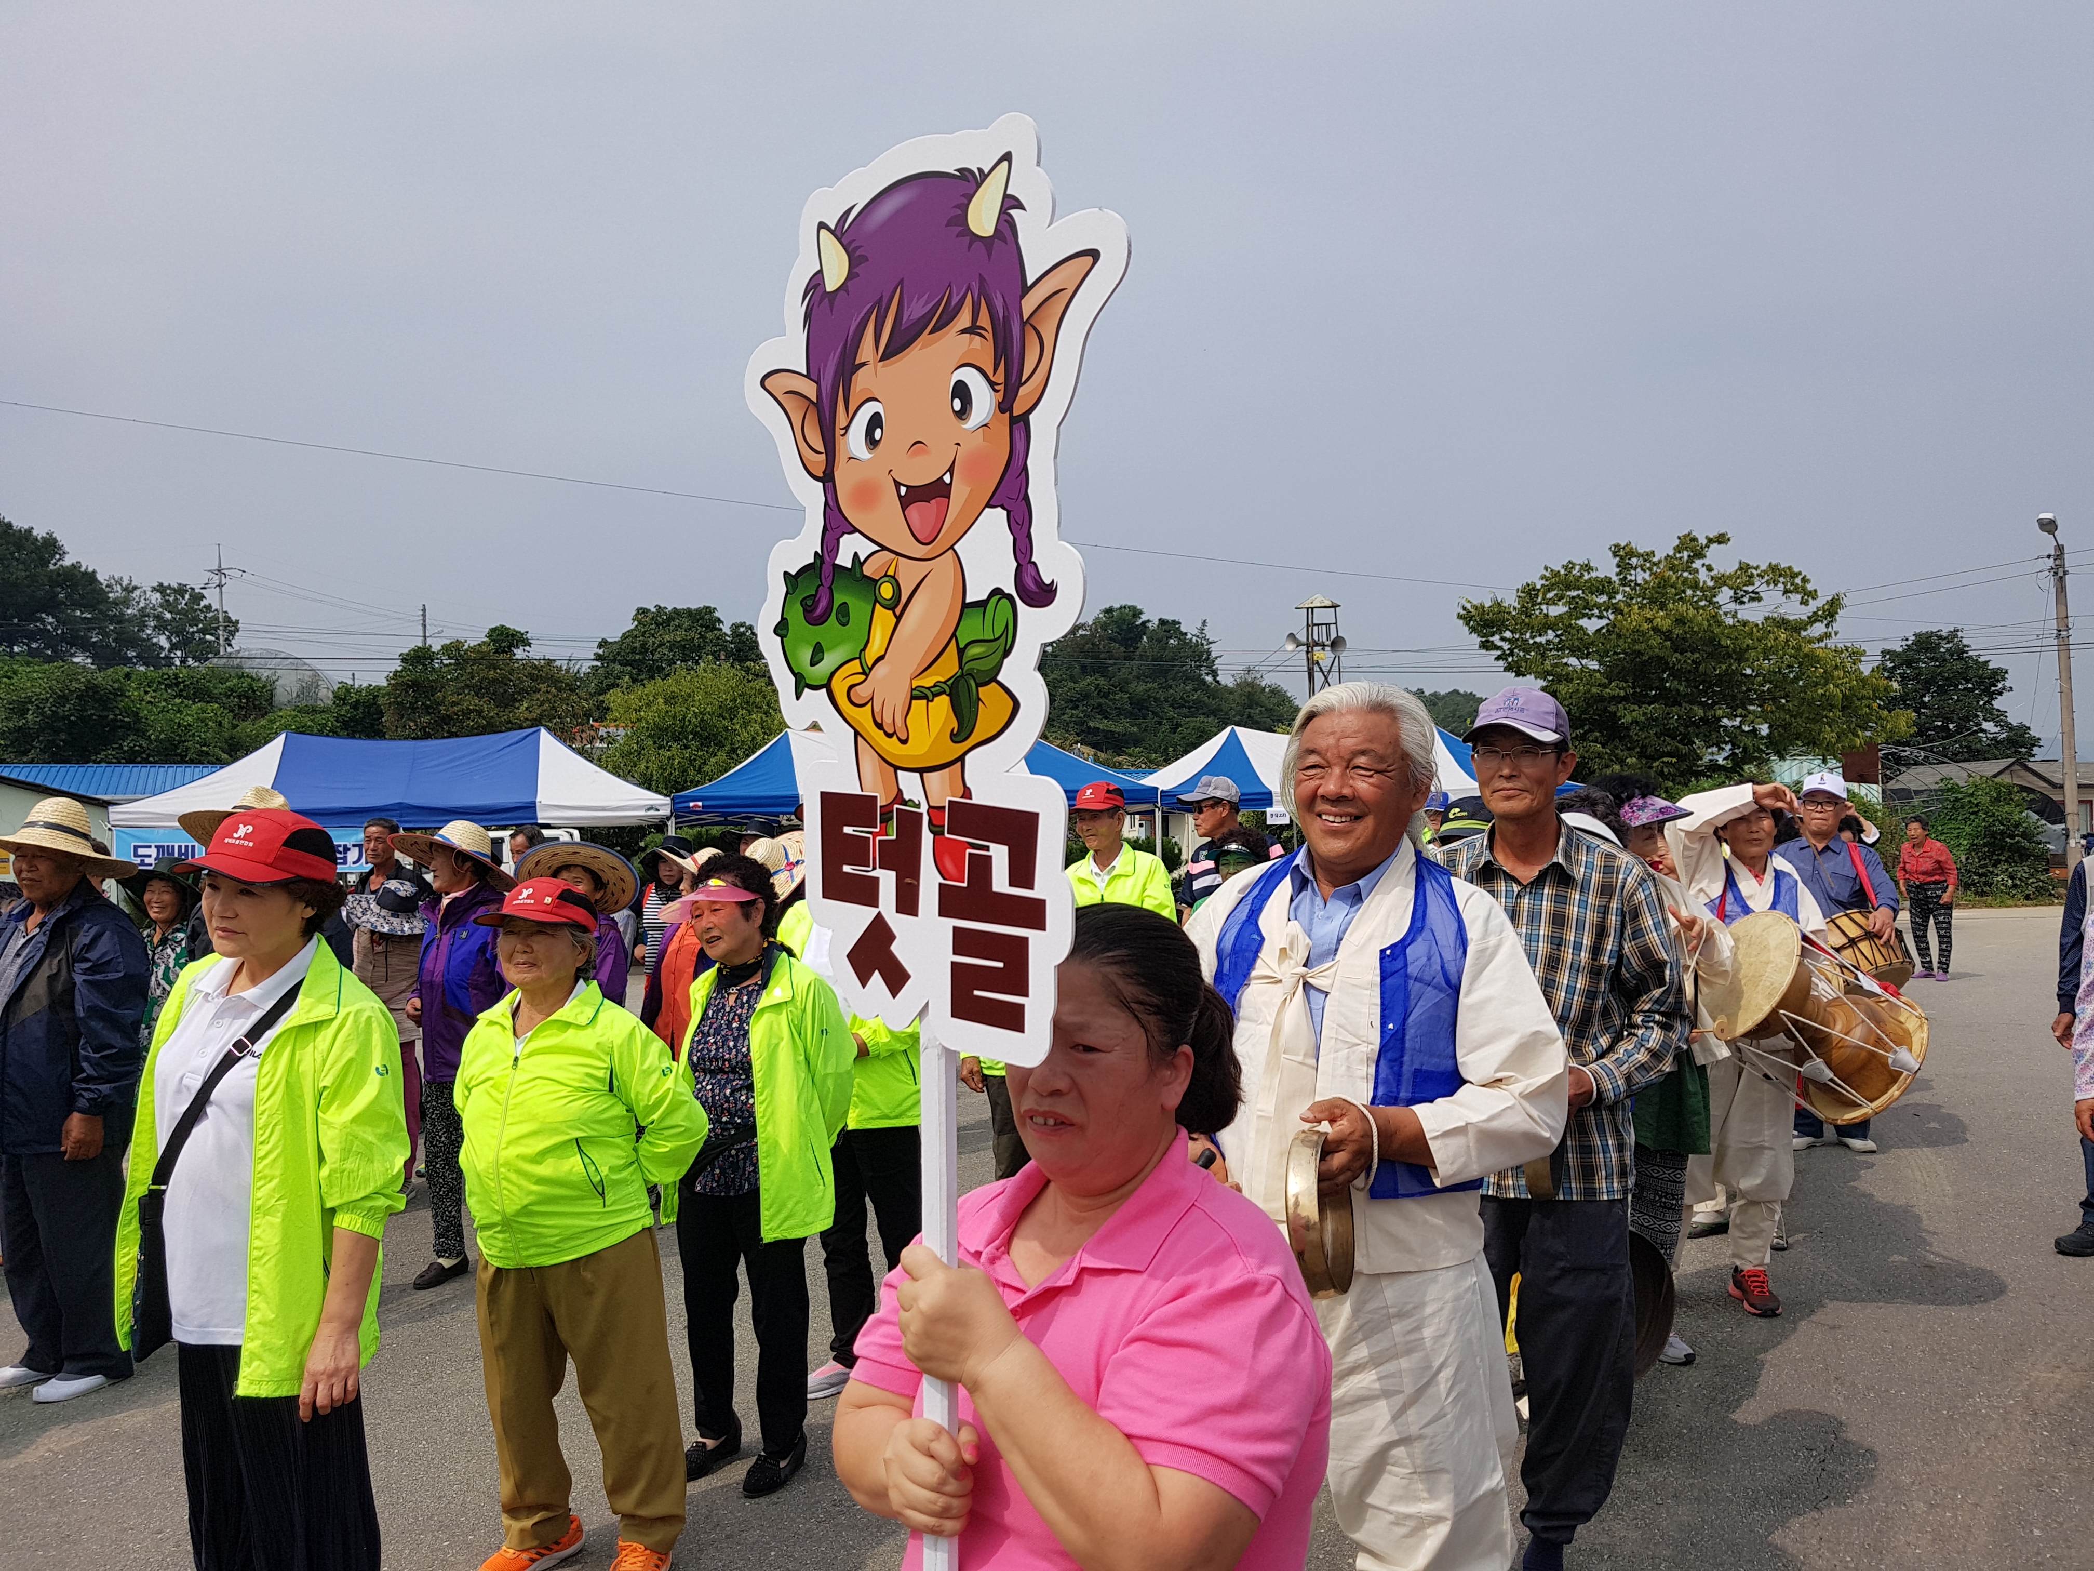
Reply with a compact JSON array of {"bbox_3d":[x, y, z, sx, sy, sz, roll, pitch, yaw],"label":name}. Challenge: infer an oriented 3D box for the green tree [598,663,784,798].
[{"bbox_3d":[-6.101,0.193,28.000,3.800,4.850,3.600,-1,-2,-12],"label":"green tree"}]

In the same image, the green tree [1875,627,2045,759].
[{"bbox_3d":[33.513,-1.615,58.000,6.600,8.600,6.400,-3,-2,30],"label":"green tree"}]

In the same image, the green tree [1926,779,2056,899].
[{"bbox_3d":[17.927,0.960,30.000,2.500,2.300,2.300,-3,-2,31],"label":"green tree"}]

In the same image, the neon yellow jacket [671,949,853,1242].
[{"bbox_3d":[-0.716,0.774,3.970,0.470,0.700,0.360,-2,-2,28],"label":"neon yellow jacket"}]

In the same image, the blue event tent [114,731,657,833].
[{"bbox_3d":[-7.814,0.796,19.551,6.000,3.000,3.000,-1,-2,-17],"label":"blue event tent"}]

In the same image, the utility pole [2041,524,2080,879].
[{"bbox_3d":[17.428,-1.335,26.999,0.450,6.350,0.450,-3,-2,35],"label":"utility pole"}]

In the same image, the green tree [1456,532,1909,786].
[{"bbox_3d":[10.938,-1.142,26.972,7.400,6.200,6.600,-2,-2,20],"label":"green tree"}]

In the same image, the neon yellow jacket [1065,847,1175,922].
[{"bbox_3d":[0.232,0.558,5.800,0.520,0.680,0.320,-2,-2,24],"label":"neon yellow jacket"}]

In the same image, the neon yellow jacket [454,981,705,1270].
[{"bbox_3d":[-1.045,0.756,3.520,0.550,0.610,0.360,-2,-2,15],"label":"neon yellow jacket"}]

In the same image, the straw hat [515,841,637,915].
[{"bbox_3d":[-1.506,0.253,5.084,0.420,0.140,0.420,-2,-35,9],"label":"straw hat"}]

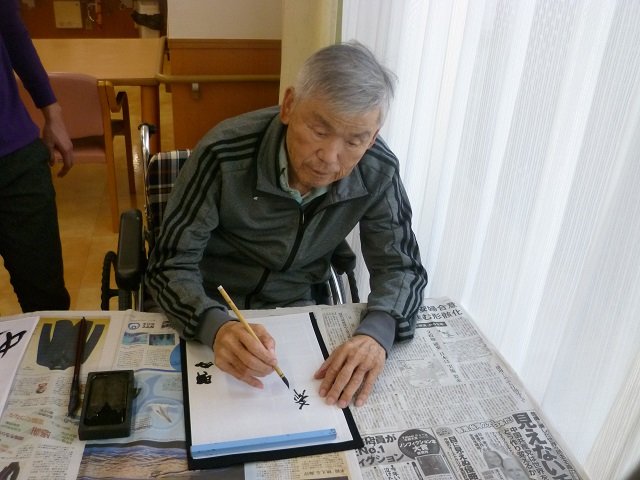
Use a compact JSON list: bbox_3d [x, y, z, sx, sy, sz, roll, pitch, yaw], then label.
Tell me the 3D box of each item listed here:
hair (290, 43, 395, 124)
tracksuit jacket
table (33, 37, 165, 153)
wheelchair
[{"bbox_3d":[0.044,-0.284,1.100,0.170,0.170,0.200,18,29,-12],"label":"hair"},{"bbox_3d":[-0.074,-0.010,1.315,0.580,0.550,0.500,0,28,-9],"label":"tracksuit jacket"},{"bbox_3d":[-1.614,-0.703,3.365,1.400,0.700,1.100,-3,28,-15],"label":"table"},{"bbox_3d":[-0.200,0.254,1.538,0.620,0.880,1.000,-2,28,-12],"label":"wheelchair"}]

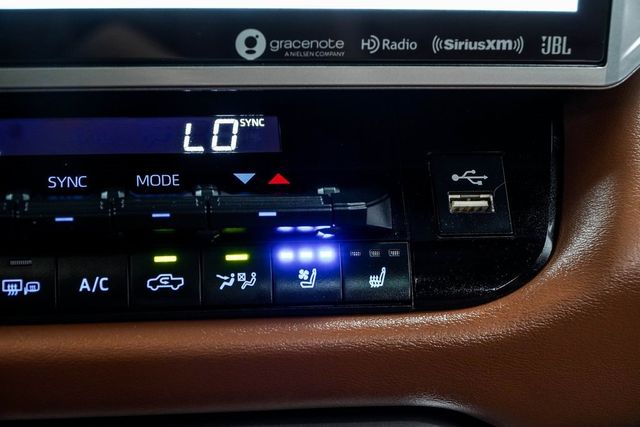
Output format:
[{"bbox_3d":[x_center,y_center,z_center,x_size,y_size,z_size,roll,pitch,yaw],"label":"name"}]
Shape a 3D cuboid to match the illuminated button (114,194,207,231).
[{"bbox_3d":[-0.046,0.000,0.321,0.025,0.009,0.009,-1,-13,-7],"label":"illuminated button"}]

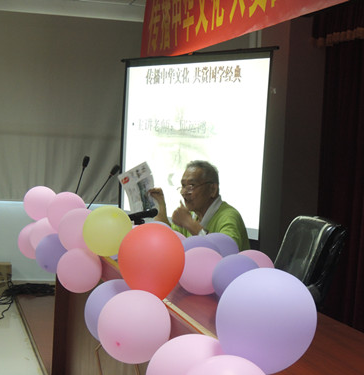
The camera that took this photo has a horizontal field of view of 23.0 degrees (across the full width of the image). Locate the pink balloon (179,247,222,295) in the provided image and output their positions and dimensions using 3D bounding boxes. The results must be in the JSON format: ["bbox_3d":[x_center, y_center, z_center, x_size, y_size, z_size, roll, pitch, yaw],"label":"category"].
[{"bbox_3d":[0.073,0.322,3.450,0.181,0.188,0.181,2,2,-13],"label":"pink balloon"}]

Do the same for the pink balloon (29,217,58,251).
[{"bbox_3d":[-0.766,0.282,5.100,0.211,0.219,0.211,2,2,-13],"label":"pink balloon"}]

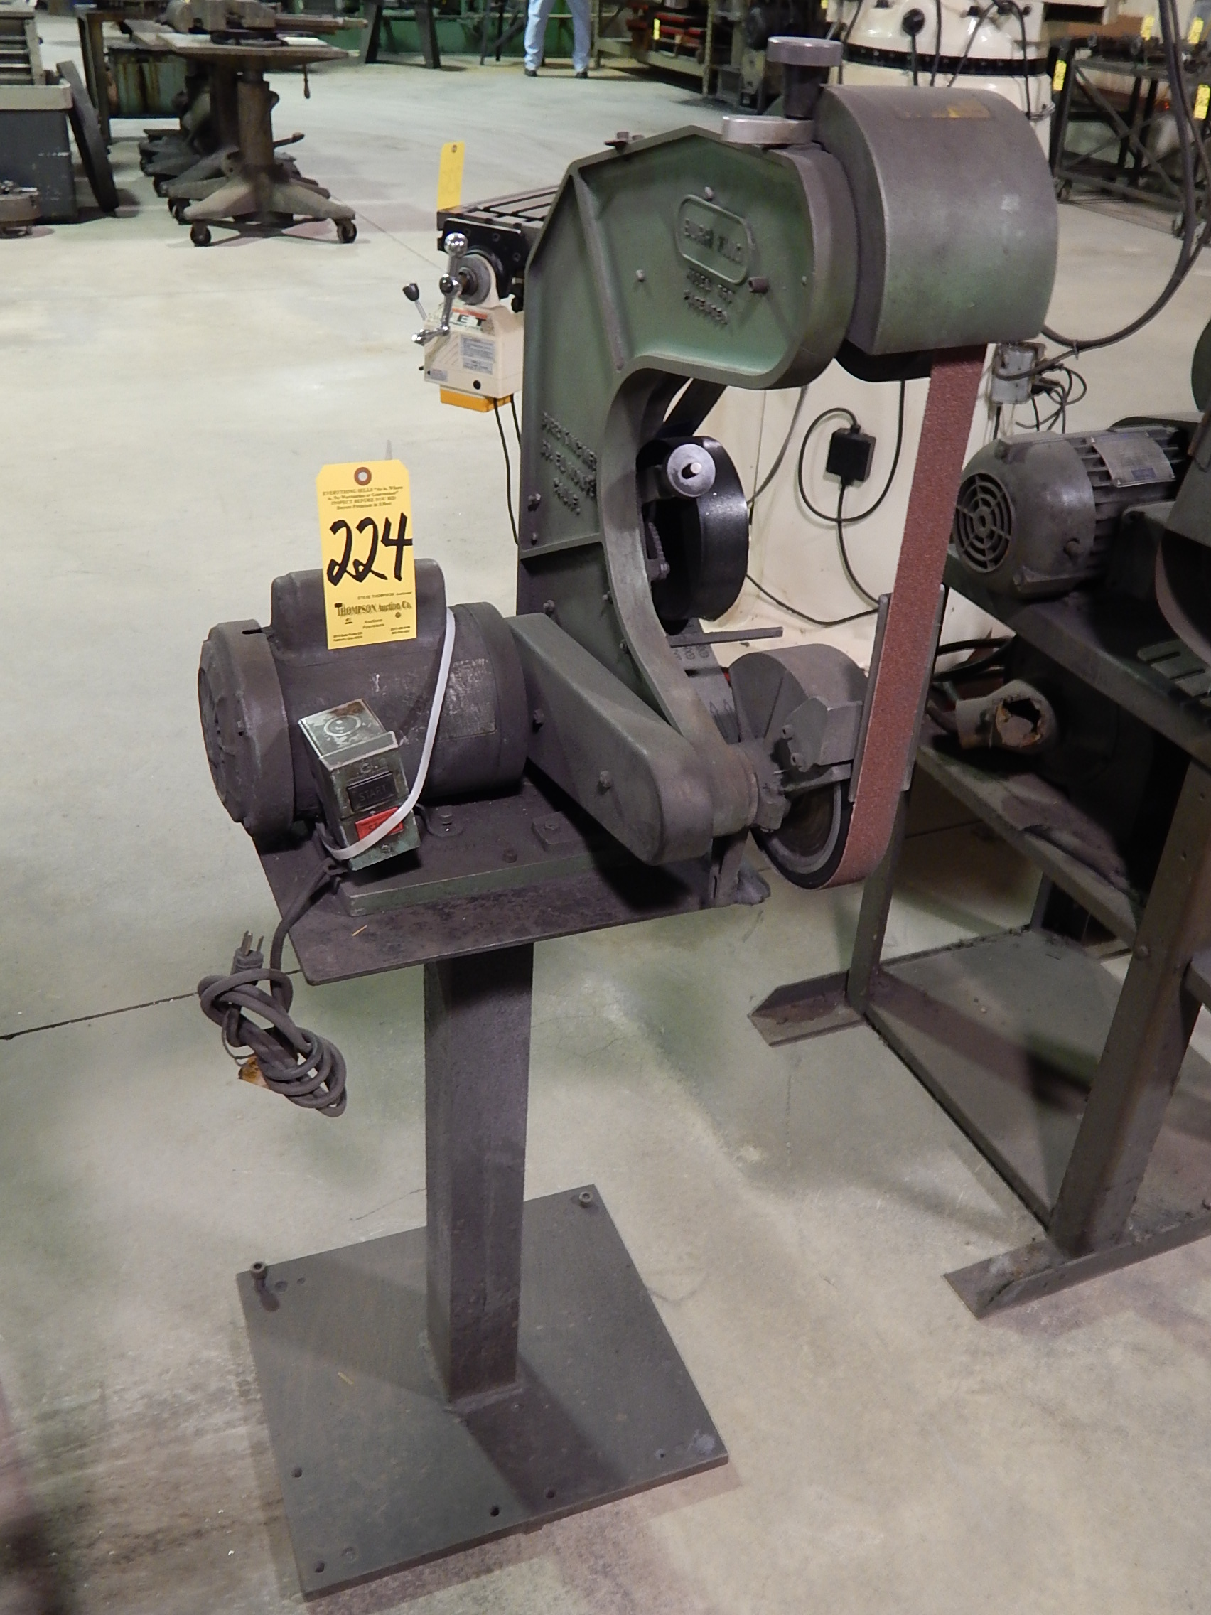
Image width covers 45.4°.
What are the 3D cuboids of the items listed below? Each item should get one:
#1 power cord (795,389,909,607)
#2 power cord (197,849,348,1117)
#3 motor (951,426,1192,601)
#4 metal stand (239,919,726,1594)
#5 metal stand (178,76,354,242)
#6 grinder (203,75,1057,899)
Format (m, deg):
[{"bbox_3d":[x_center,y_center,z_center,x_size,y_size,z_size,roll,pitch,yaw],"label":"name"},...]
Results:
[{"bbox_3d":[0.498,-0.645,2.950,0.250,0.460,0.060,21,35,26],"label":"power cord"},{"bbox_3d":[-0.272,0.170,1.191,0.120,0.215,0.100,-9,33,-20],"label":"power cord"},{"bbox_3d":[0.602,-0.366,1.809,0.325,0.215,0.220,-11,34,-23],"label":"motor"},{"bbox_3d":[-0.135,0.333,1.488,0.465,0.754,0.414,-9,33,-20],"label":"metal stand"},{"bbox_3d":[-1.754,-3.310,7.310,0.800,0.770,0.720,-9,33,-20],"label":"metal stand"},{"bbox_3d":[-0.054,-0.217,1.062,0.453,0.630,0.510,-9,33,-20],"label":"grinder"}]

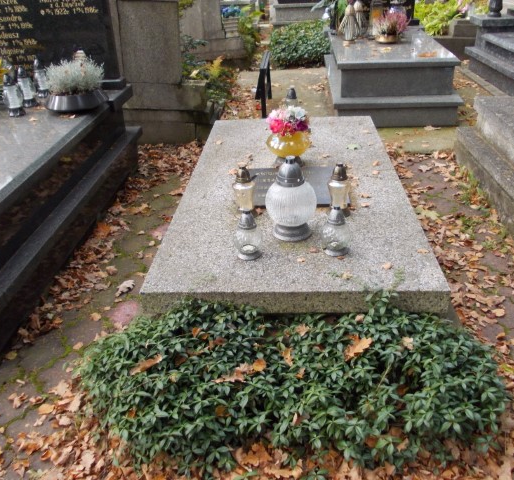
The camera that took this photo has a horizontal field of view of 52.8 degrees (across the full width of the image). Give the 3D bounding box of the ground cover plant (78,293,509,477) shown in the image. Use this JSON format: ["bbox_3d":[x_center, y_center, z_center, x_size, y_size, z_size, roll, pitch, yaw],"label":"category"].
[{"bbox_3d":[0.088,0.438,1.608,1.270,0.270,0.460,-1,29,3],"label":"ground cover plant"}]

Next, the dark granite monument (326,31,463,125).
[{"bbox_3d":[1.195,-1.654,5.071,1.030,0.490,2.150,0,29,4],"label":"dark granite monument"}]

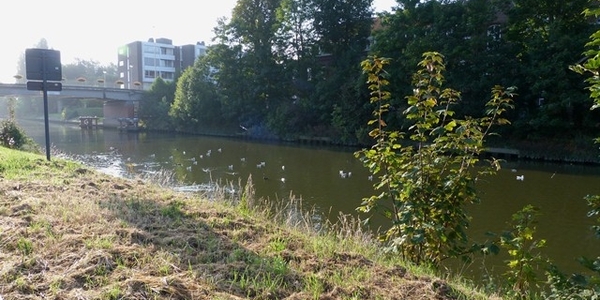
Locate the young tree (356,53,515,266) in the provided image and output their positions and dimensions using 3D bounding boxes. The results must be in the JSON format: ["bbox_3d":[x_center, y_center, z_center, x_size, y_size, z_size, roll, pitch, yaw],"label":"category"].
[{"bbox_3d":[1.657,0.116,5.300,1.750,2.500,1.600,0,6,0],"label":"young tree"}]

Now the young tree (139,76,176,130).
[{"bbox_3d":[-23.679,-7.561,72.000,6.000,8.700,6.000,0,6,0],"label":"young tree"}]

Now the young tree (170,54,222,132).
[{"bbox_3d":[-16.004,-8.891,67.000,7.600,11.800,7.600,0,6,0],"label":"young tree"}]

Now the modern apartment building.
[{"bbox_3d":[-31.562,-20.042,104.000,20.000,12.800,15.000,-6,8,-43],"label":"modern apartment building"}]

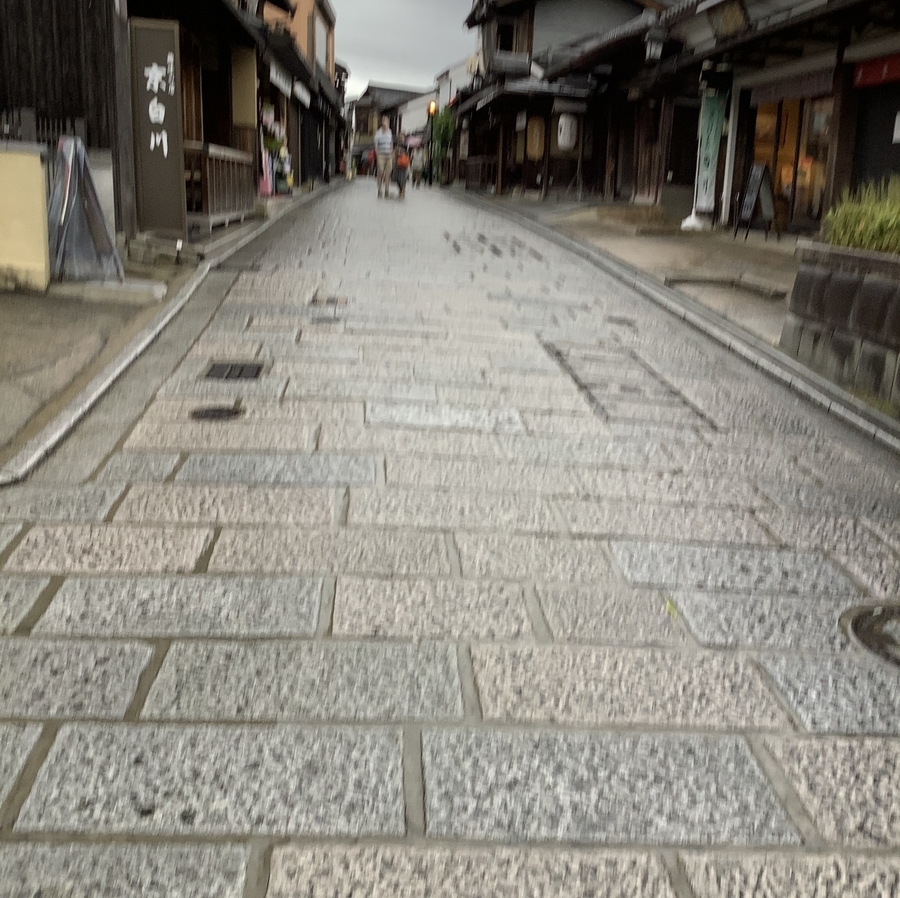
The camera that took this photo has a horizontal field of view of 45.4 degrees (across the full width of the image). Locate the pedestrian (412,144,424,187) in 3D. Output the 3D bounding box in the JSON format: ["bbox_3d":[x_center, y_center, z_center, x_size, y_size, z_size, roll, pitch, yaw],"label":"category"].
[{"bbox_3d":[-1.095,-9.929,37.305,0.500,1.620,0.380,1,14,-4],"label":"pedestrian"}]

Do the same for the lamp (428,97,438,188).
[{"bbox_3d":[-0.646,-11.165,39.132,0.360,3.050,0.360,1,14,-4],"label":"lamp"}]

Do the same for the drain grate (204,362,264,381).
[{"bbox_3d":[-1.060,-0.368,5.273,0.275,0.030,0.280,2,20,-4],"label":"drain grate"}]

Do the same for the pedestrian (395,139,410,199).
[{"bbox_3d":[-1.063,-6.427,24.319,0.500,1.500,0.400,1,14,-4],"label":"pedestrian"}]

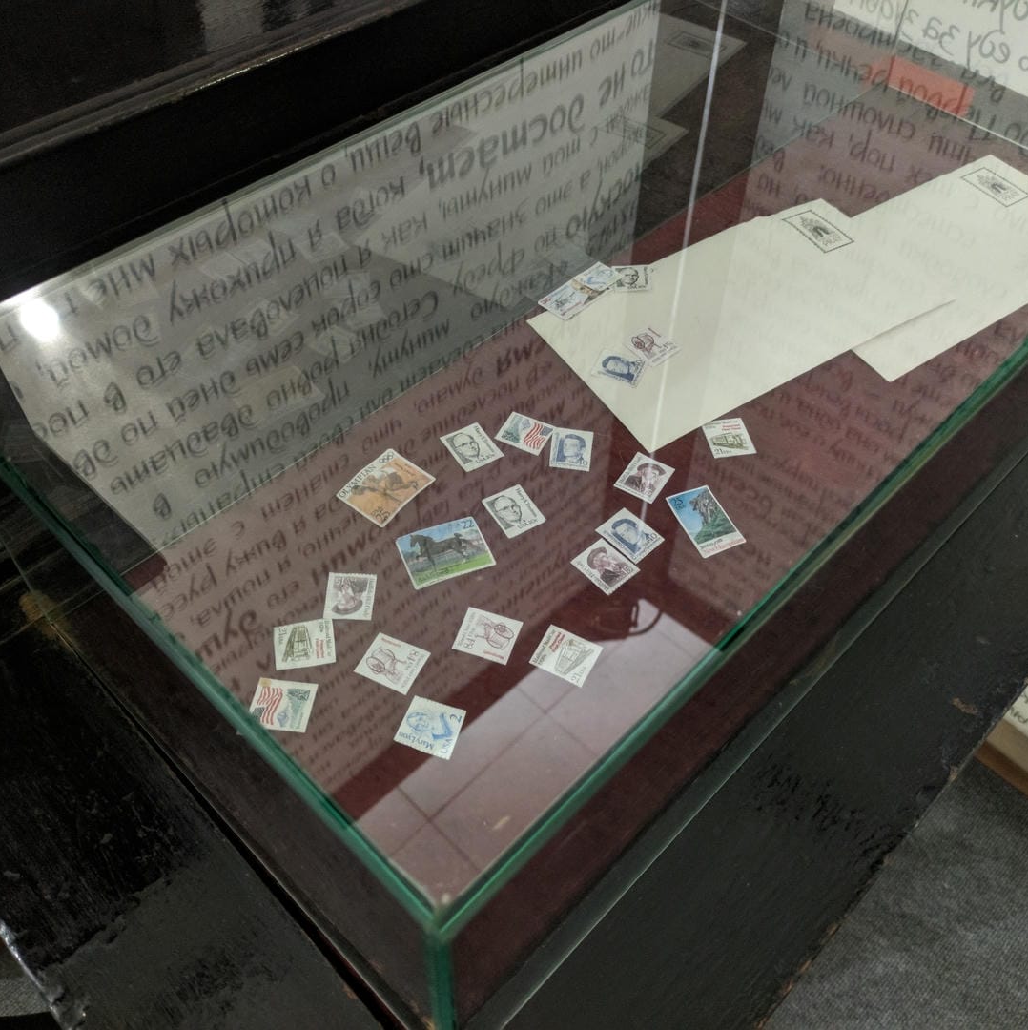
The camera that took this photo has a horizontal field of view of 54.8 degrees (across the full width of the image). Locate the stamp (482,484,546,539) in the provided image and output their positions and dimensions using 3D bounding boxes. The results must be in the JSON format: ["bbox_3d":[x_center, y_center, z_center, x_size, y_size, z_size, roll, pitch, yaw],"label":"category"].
[{"bbox_3d":[0.000,-0.002,0.483,0.022,0.001,0.025,-26,59,-20],"label":"stamp"}]

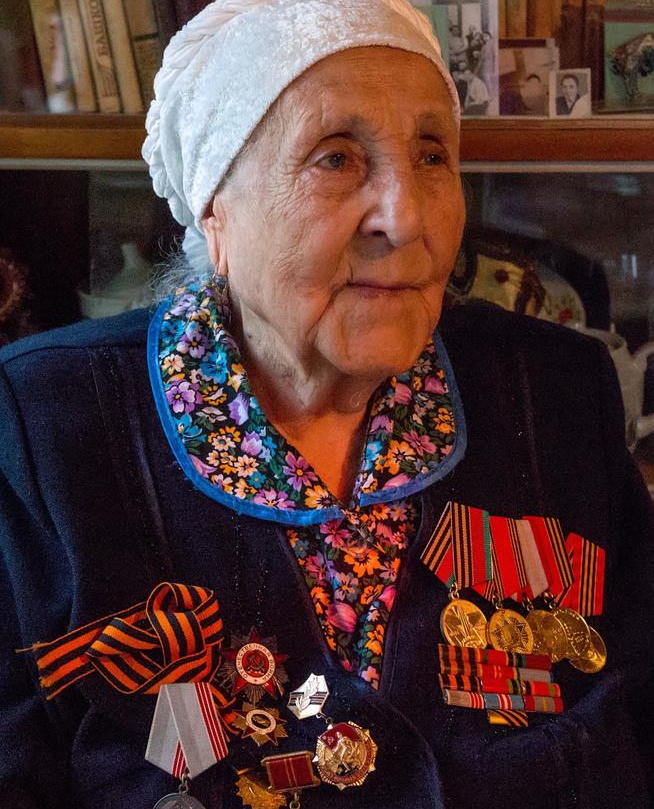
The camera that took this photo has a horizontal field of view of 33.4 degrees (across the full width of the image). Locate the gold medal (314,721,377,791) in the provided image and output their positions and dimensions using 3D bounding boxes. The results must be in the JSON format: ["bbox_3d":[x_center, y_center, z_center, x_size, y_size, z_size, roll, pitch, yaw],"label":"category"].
[{"bbox_3d":[0.009,0.177,0.550,0.033,0.034,0.006,-25,2,-24],"label":"gold medal"}]

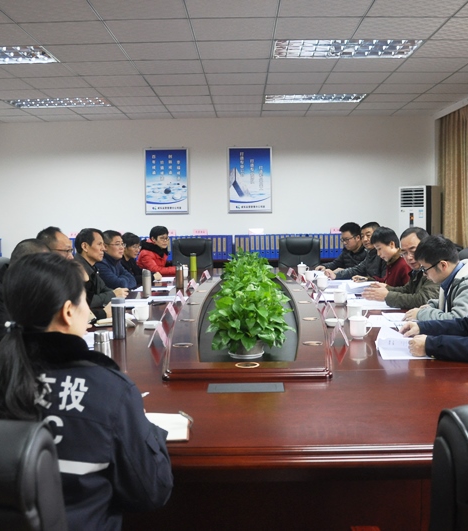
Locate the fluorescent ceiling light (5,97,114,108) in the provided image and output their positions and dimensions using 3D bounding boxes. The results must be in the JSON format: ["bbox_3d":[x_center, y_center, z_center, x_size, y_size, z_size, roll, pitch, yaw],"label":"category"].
[{"bbox_3d":[-2.055,-1.950,7.133,1.190,0.080,0.560,-1,5,1],"label":"fluorescent ceiling light"}]

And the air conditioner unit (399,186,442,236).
[{"bbox_3d":[2.443,-0.156,7.874,0.280,1.740,0.460,-3,6,-32],"label":"air conditioner unit"}]

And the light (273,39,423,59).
[{"bbox_3d":[0.907,-1.791,4.915,1.190,0.080,0.560,-1,5,1],"label":"light"}]

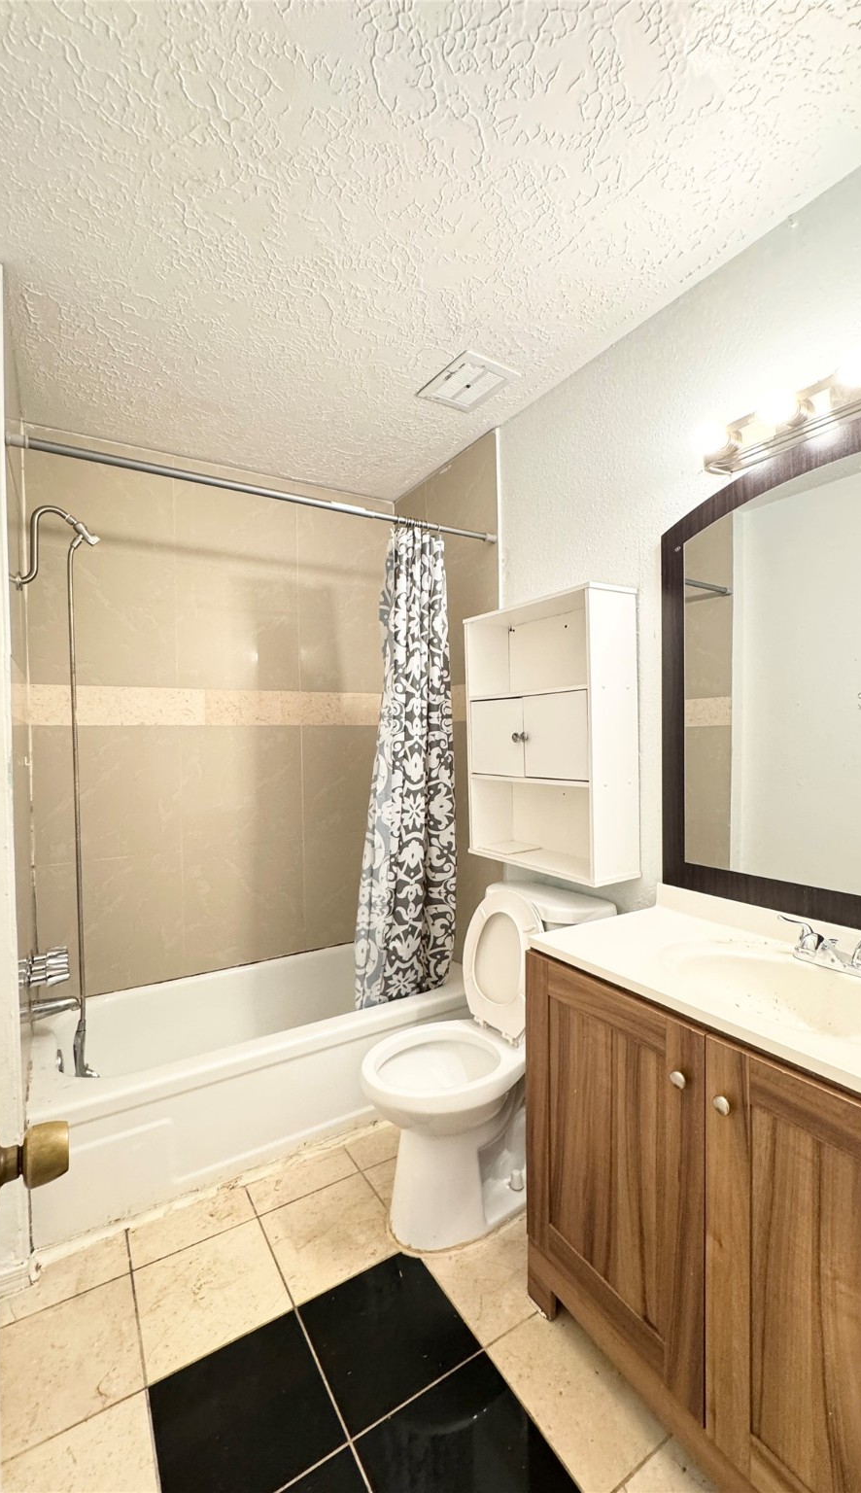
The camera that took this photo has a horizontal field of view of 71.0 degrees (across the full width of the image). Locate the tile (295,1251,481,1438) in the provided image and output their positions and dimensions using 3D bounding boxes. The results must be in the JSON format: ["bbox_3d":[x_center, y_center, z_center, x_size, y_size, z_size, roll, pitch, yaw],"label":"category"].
[{"bbox_3d":[-0.097,1.304,1.348,0.309,0.010,0.309,-2,2,-31],"label":"tile"}]

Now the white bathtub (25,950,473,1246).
[{"bbox_3d":[-0.589,1.109,2.274,1.502,0.354,0.757,-2,2,-31],"label":"white bathtub"}]

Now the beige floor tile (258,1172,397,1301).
[{"bbox_3d":[-0.261,1.301,1.615,0.309,0.010,0.309,-2,2,-31],"label":"beige floor tile"}]

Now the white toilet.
[{"bbox_3d":[0.144,0.875,1.787,0.723,0.820,0.432,-2,2,-31],"label":"white toilet"}]

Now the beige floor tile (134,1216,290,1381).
[{"bbox_3d":[-0.527,1.310,1.452,0.309,0.010,0.309,-2,2,-31],"label":"beige floor tile"}]

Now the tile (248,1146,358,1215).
[{"bbox_3d":[-0.380,1.298,1.810,0.309,0.010,0.142,-2,2,-31],"label":"tile"}]

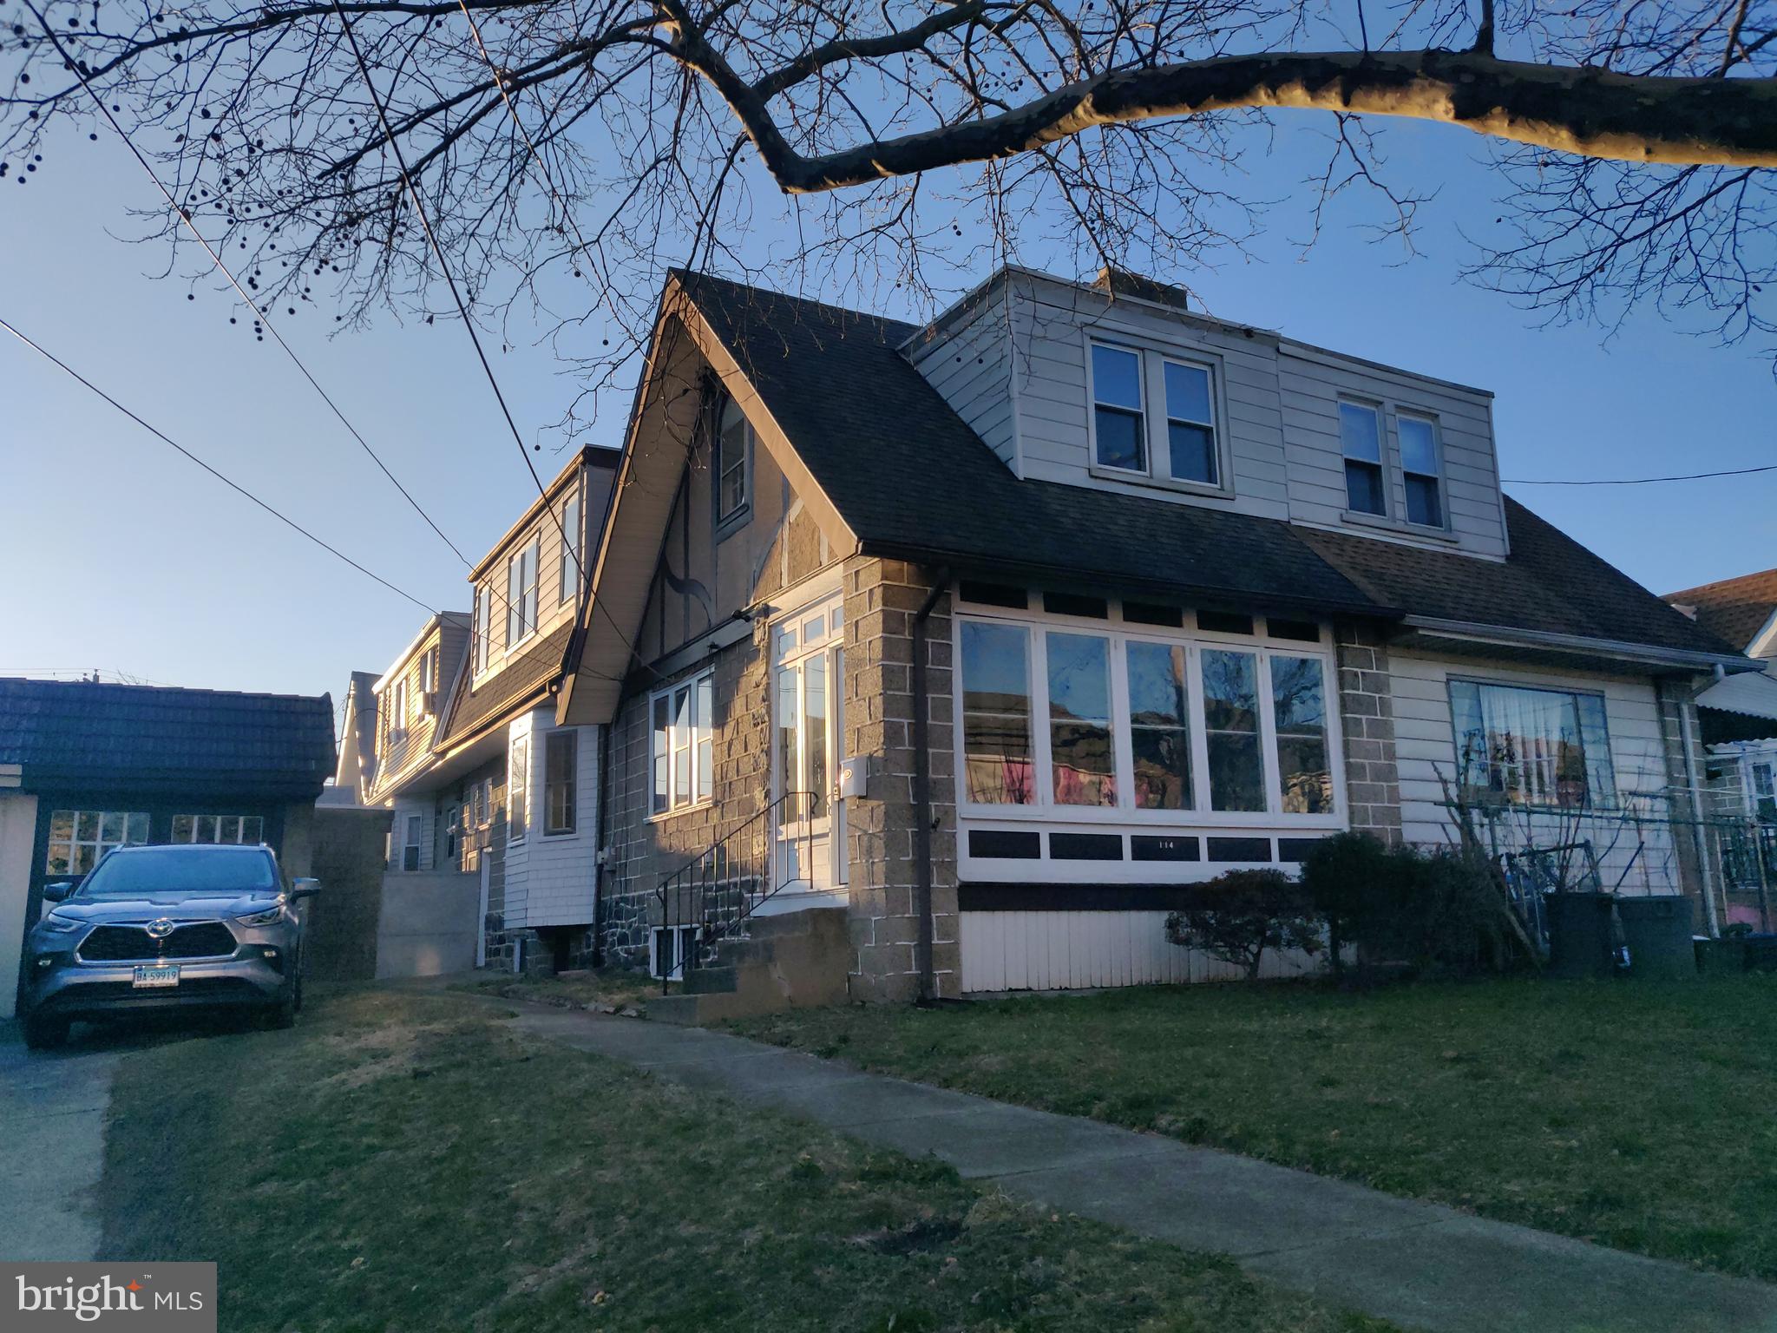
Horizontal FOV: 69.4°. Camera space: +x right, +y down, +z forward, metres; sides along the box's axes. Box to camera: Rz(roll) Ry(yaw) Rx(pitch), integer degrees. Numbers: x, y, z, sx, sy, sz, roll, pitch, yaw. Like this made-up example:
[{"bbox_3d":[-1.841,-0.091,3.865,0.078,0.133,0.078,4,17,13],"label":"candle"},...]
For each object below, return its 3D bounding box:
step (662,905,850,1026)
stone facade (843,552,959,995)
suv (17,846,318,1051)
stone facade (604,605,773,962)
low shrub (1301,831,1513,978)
[{"bbox_3d":[-1.069,2.235,9.671,1.188,0.785,1.127,5,-12,-28],"label":"step"},{"bbox_3d":[0.093,0.805,9.600,0.604,3.221,0.604,5,-12,-28],"label":"stone facade"},{"bbox_3d":[-6.490,2.420,11.970,1.980,1.730,4.950,4,-12,-23],"label":"suv"},{"bbox_3d":[-2.193,1.583,13.402,0.252,3.221,5.435,5,-12,-28],"label":"stone facade"},{"bbox_3d":[4.280,1.976,10.650,1.711,1.228,1.258,5,-12,-28],"label":"low shrub"}]

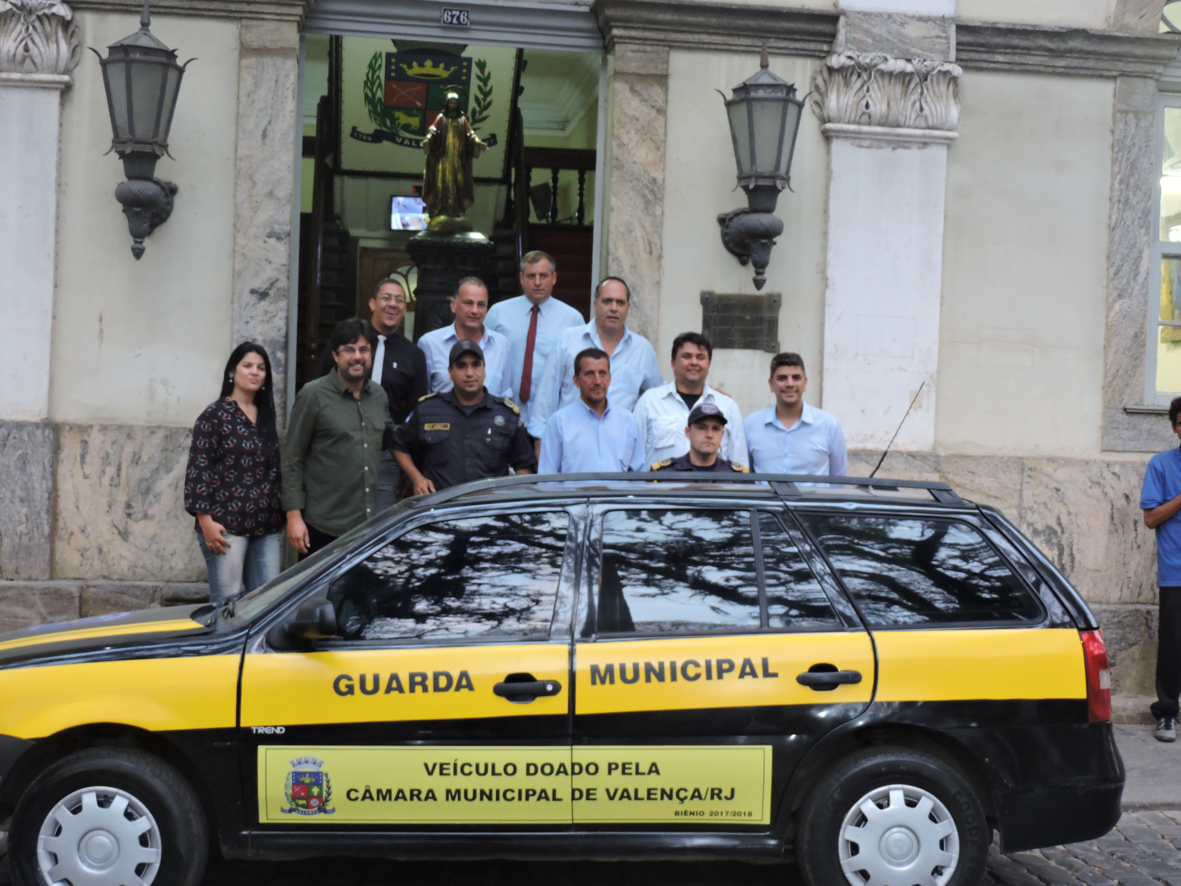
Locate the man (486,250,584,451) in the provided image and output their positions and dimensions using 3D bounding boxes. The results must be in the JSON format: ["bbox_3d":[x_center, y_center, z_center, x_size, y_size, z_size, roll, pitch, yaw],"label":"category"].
[{"bbox_3d":[-0.289,-0.069,8.459,0.520,1.770,0.340,2,1,-2],"label":"man"}]

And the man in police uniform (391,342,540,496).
[{"bbox_3d":[-0.563,0.426,7.609,0.600,1.770,0.360,2,1,-2],"label":"man in police uniform"}]

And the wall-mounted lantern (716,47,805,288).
[{"bbox_3d":[0.841,-1.379,8.530,0.450,1.220,0.580,2,1,-6],"label":"wall-mounted lantern"}]

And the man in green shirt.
[{"bbox_3d":[-1.097,0.333,7.457,0.520,1.750,0.360,2,1,-33],"label":"man in green shirt"}]

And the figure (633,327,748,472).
[{"bbox_3d":[0.434,0.371,7.657,0.540,1.740,0.340,2,0,-2],"label":"figure"}]

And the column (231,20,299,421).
[{"bbox_3d":[-1.635,-1.110,8.619,0.290,2.000,0.200,2,1,-6],"label":"column"}]

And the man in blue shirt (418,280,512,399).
[{"bbox_3d":[-0.600,0.092,8.007,0.520,1.730,0.330,2,0,-14],"label":"man in blue shirt"}]

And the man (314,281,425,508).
[{"bbox_3d":[-1.044,0.097,8.109,0.530,1.750,0.360,2,1,-9],"label":"man"}]

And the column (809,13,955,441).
[{"bbox_3d":[1.485,-1.083,8.650,0.710,2.210,0.250,2,0,-7],"label":"column"}]

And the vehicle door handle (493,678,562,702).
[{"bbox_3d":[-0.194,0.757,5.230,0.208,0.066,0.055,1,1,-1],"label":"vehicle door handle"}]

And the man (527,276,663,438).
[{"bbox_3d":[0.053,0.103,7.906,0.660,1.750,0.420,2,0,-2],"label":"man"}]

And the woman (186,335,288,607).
[{"bbox_3d":[-1.595,0.371,7.658,0.450,1.650,0.330,2,1,-23],"label":"woman"}]

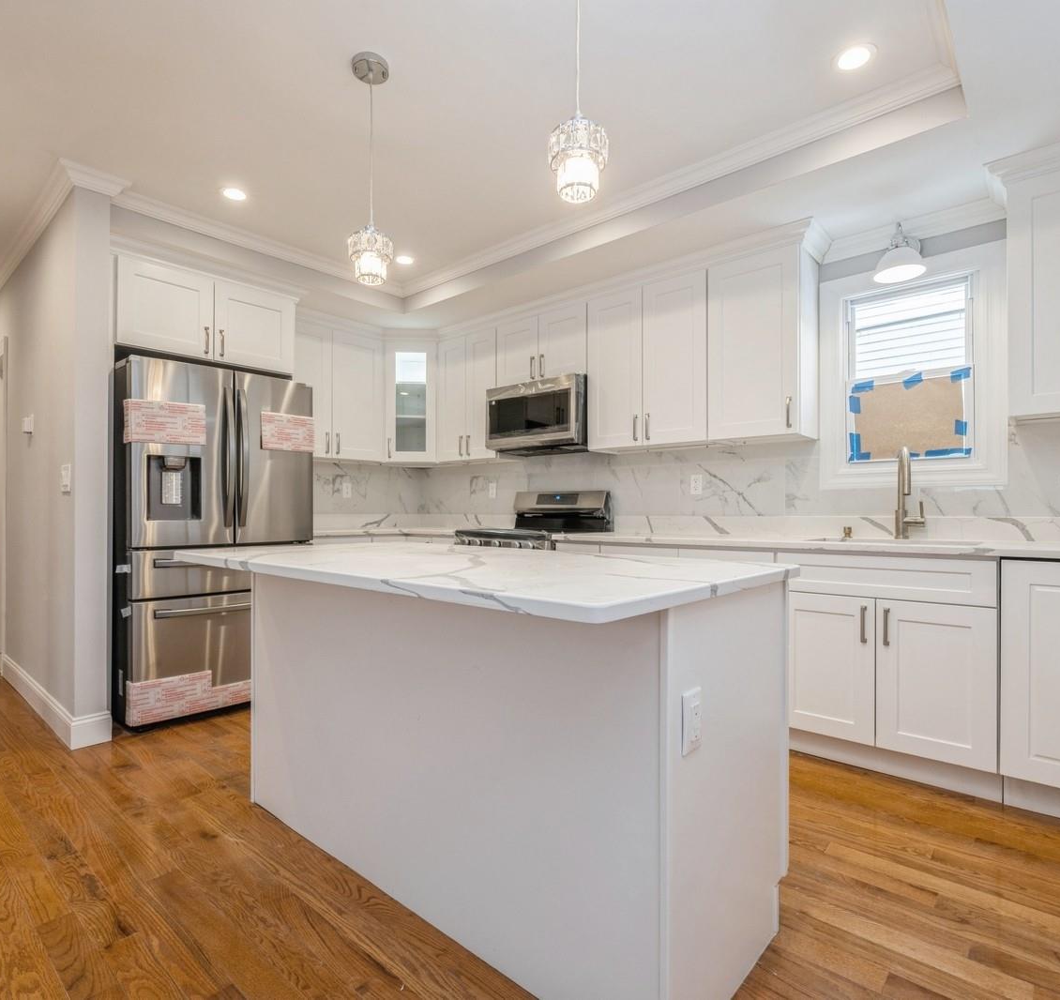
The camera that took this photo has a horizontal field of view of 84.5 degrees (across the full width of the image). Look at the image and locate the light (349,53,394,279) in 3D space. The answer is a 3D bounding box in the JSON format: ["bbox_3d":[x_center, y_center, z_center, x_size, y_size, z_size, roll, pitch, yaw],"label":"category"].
[{"bbox_3d":[-0.536,-1.097,1.969,0.154,0.749,0.154,0,0,0],"label":"light"}]

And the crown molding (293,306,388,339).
[{"bbox_3d":[-1.347,-1.247,4.093,0.075,0.090,0.800,0,-1,41],"label":"crown molding"}]

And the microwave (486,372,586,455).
[{"bbox_3d":[0.127,-0.539,3.874,0.758,0.425,0.435,0,-1,41],"label":"microwave"}]

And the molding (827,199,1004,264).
[{"bbox_3d":[1.756,-1.253,2.745,0.734,0.078,0.072,-1,-1,40],"label":"molding"}]

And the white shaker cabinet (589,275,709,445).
[{"bbox_3d":[0.748,-0.762,3.429,0.762,0.907,0.337,0,-1,41],"label":"white shaker cabinet"}]

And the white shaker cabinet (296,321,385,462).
[{"bbox_3d":[-1.506,-0.751,4.200,0.330,0.920,0.870,0,-1,41],"label":"white shaker cabinet"}]

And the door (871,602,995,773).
[{"bbox_3d":[1.526,0.685,2.206,0.377,0.584,0.022,-1,-1,40],"label":"door"}]

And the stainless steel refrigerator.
[{"bbox_3d":[-1.843,0.217,3.284,0.880,1.780,0.910,0,-1,41],"label":"stainless steel refrigerator"}]

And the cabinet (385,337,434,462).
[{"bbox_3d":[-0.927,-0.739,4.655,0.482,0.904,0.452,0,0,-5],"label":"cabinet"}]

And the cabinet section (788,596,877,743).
[{"bbox_3d":[1.397,0.684,2.623,0.372,0.578,0.553,-1,-1,40],"label":"cabinet section"}]

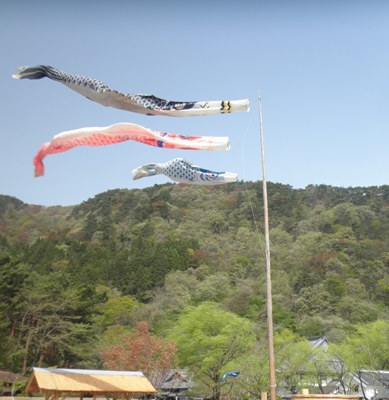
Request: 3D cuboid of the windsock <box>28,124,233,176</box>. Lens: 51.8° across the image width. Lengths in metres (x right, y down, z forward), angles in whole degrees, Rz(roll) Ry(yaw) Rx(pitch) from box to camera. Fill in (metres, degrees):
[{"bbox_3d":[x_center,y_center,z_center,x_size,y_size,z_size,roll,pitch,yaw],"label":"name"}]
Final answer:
[{"bbox_3d":[-2.211,-1.808,14.054,6.802,1.750,1.000,-1,-27,4],"label":"windsock"}]

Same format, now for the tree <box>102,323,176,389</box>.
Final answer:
[{"bbox_3d":[-3.547,11.247,25.658,4.800,6.589,4.800,2,-27,0],"label":"tree"}]

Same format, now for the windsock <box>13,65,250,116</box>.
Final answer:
[{"bbox_3d":[-2.421,-4.209,15.389,8.953,1.700,1.000,-1,-27,4],"label":"windsock"}]

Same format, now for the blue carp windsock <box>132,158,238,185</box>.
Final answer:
[{"bbox_3d":[-0.303,-0.960,13.488,3.495,0.950,0.750,-1,-27,4],"label":"blue carp windsock"}]

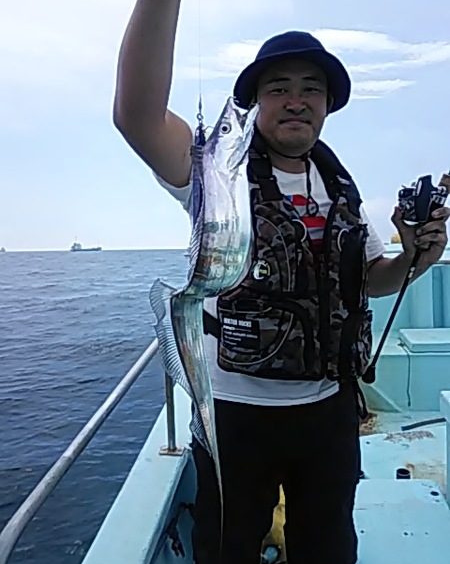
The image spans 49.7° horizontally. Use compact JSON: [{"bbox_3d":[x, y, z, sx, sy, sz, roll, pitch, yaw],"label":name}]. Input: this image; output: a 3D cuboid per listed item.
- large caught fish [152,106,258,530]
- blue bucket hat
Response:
[{"bbox_3d":[-0.040,0.055,0.880,0.200,0.790,0.150,-1,4,0],"label":"large caught fish"},{"bbox_3d":[0.156,-0.492,1.140,0.275,0.155,0.295,-1,-5,3],"label":"blue bucket hat"}]

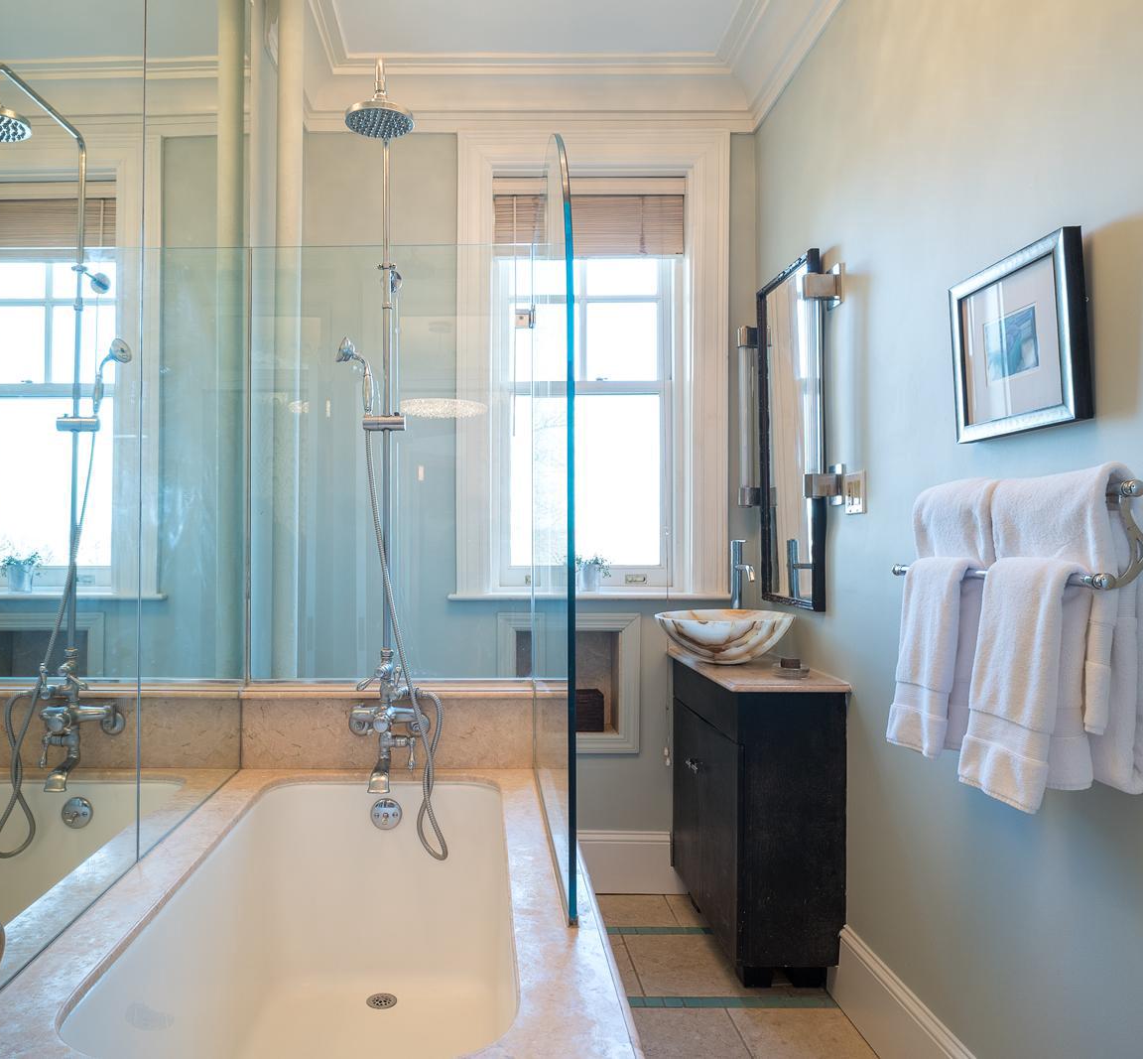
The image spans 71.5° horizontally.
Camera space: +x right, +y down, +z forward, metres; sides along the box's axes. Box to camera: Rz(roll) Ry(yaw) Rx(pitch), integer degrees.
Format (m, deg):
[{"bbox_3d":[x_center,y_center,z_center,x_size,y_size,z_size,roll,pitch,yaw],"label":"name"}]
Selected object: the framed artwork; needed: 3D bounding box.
[{"bbox_3d":[0.781,-0.321,1.404,0.033,0.302,0.311,-4,0,-7],"label":"framed artwork"}]

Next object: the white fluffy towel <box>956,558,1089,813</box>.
[{"bbox_3d":[0.704,0.231,1.240,0.087,0.374,0.205,0,-1,-7],"label":"white fluffy towel"}]

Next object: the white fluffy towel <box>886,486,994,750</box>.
[{"bbox_3d":[0.707,0.169,1.476,0.133,0.523,0.251,0,-1,-7],"label":"white fluffy towel"}]

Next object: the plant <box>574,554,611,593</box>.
[{"bbox_3d":[0.064,0.149,2.747,0.154,0.138,0.133,0,-1,0],"label":"plant"}]

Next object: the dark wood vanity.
[{"bbox_3d":[0.538,0.825,2.439,0.302,0.820,0.666,0,-1,-7],"label":"dark wood vanity"}]

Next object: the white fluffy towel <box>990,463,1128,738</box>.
[{"bbox_3d":[0.740,0.108,1.230,0.113,0.410,0.236,0,-1,-7],"label":"white fluffy towel"}]

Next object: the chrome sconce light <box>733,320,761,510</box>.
[{"bbox_3d":[0.610,-0.375,2.624,0.113,0.615,0.074,0,-1,-7],"label":"chrome sconce light"}]

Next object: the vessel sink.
[{"bbox_3d":[0.481,0.344,2.470,0.436,0.145,0.436,0,-1,-7],"label":"vessel sink"}]

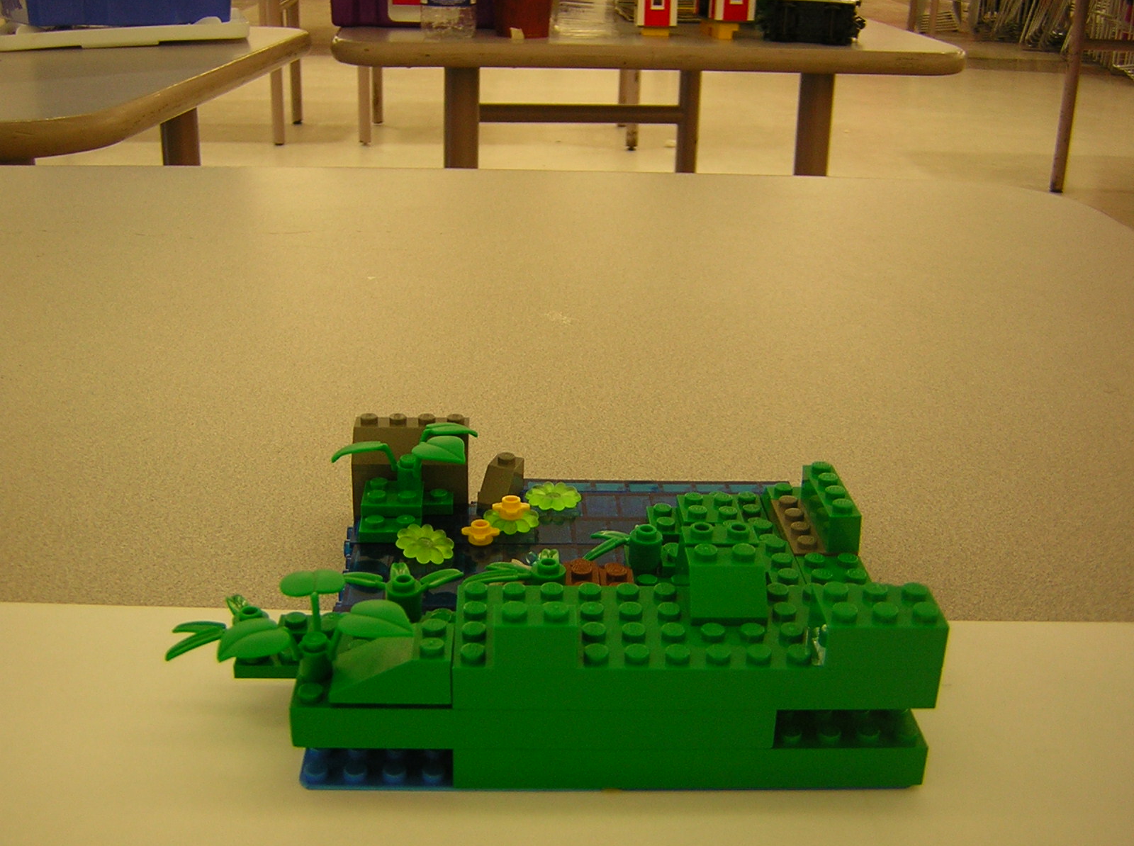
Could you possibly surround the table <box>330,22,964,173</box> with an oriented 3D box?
[{"bbox_3d":[0.031,-0.311,2.167,0.762,0.740,1.220,-1,23,-7],"label":"table"}]

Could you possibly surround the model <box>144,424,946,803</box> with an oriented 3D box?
[{"bbox_3d":[-0.007,0.030,0.315,0.157,0.044,0.128,1,23,-3],"label":"model"}]

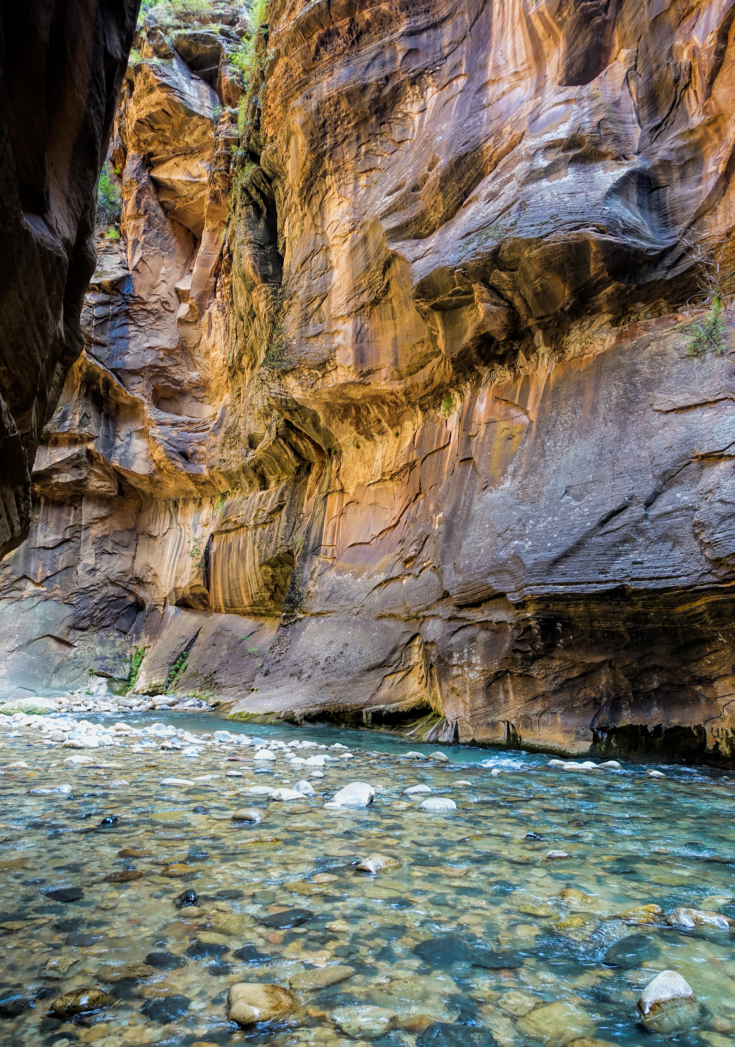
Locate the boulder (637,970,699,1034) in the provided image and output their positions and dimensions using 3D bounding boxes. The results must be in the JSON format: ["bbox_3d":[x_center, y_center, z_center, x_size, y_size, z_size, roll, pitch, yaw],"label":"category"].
[{"bbox_3d":[1.171,1.862,2.863,0.226,0.200,0.203,-3,-10,20],"label":"boulder"}]

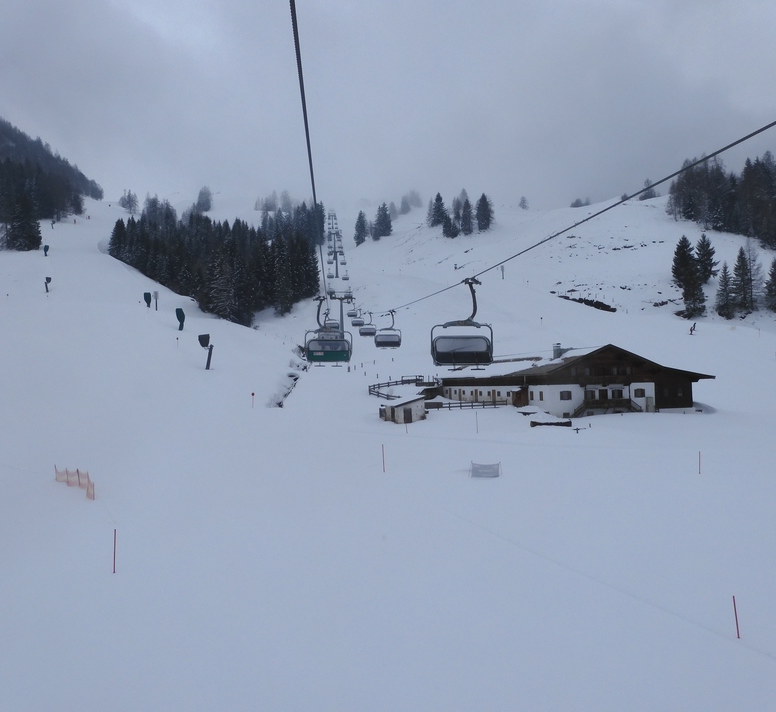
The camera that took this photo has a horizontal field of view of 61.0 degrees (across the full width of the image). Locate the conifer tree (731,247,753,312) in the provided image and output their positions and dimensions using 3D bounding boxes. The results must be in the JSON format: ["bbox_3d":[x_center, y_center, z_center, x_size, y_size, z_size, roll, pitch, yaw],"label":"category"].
[{"bbox_3d":[87.212,-18.820,162.000,5.030,16.240,5.030,-1,-2,0],"label":"conifer tree"}]

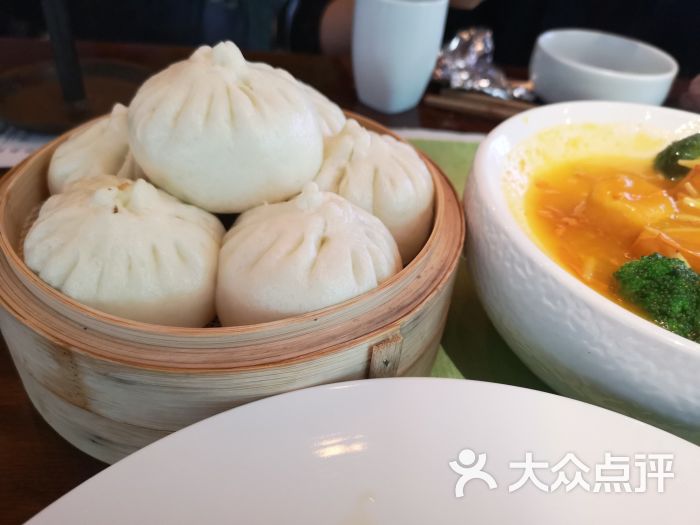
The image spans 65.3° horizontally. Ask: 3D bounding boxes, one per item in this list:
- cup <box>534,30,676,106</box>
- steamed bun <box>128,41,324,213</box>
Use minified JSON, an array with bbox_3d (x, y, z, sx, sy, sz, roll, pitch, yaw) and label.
[{"bbox_3d":[0.218,-0.157,0.487,0.116,0.059,0.116,3,41,-3],"label":"cup"},{"bbox_3d":[-0.050,-0.054,0.220,0.078,0.066,0.078,5,41,0],"label":"steamed bun"}]

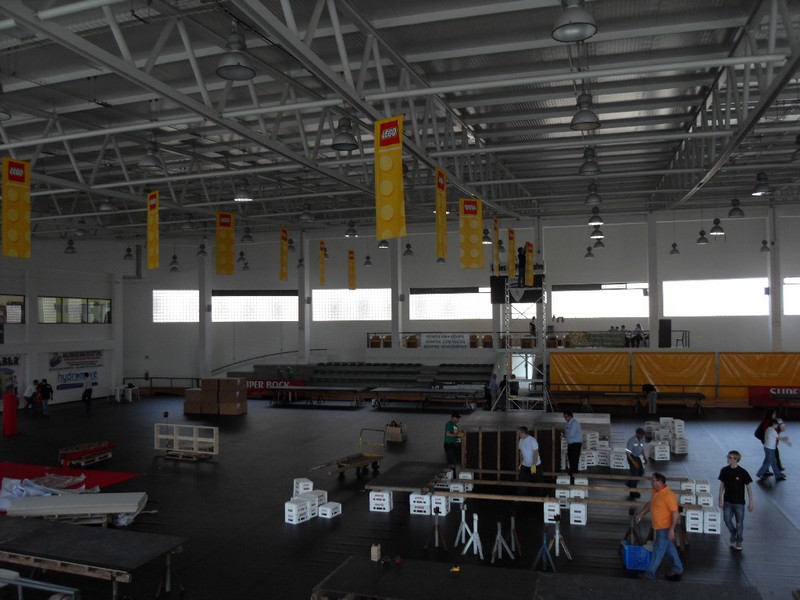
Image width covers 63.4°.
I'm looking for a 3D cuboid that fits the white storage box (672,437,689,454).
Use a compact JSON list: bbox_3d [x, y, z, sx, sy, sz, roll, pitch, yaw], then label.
[{"bbox_3d":[8.769,4.589,20.338,0.405,0.410,0.290,0,-2,-11],"label":"white storage box"}]

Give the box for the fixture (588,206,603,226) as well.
[{"bbox_3d":[6.408,-2.782,21.175,0.495,0.540,0.495,-1,-2,16],"label":"fixture"}]

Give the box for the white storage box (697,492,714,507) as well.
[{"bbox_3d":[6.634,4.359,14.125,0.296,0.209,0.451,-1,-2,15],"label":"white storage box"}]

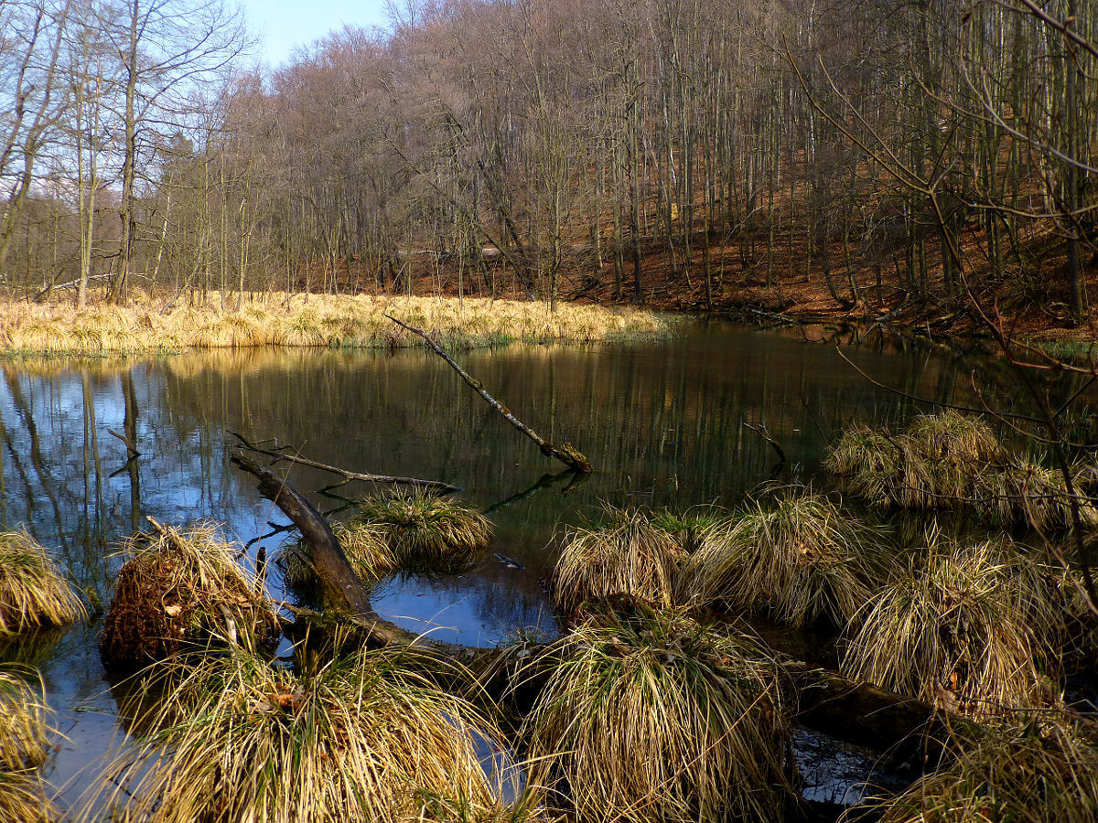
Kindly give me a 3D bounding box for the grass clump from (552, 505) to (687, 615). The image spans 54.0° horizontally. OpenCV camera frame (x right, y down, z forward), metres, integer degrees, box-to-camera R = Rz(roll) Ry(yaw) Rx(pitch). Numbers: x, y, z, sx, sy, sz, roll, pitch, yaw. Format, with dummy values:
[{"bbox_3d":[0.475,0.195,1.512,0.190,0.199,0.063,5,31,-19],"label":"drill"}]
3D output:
[{"bbox_3d":[0.407,0.815,6.290,0.790,0.547,0.750,1,8,4],"label":"grass clump"}]

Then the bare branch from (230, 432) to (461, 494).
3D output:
[{"bbox_3d":[-1.740,0.427,9.127,2.000,0.540,0.400,0,8,-1],"label":"bare branch"}]

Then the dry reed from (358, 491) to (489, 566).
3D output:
[{"bbox_3d":[-0.869,0.741,7.472,0.958,0.367,0.910,-1,8,-7],"label":"dry reed"}]

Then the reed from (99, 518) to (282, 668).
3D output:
[{"bbox_3d":[-1.835,0.871,5.518,0.873,0.649,0.830,-3,8,-19],"label":"reed"}]

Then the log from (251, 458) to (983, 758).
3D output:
[{"bbox_3d":[0.050,0.804,5.019,3.650,0.930,0.500,3,9,24],"label":"log"}]

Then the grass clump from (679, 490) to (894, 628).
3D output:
[{"bbox_3d":[1.358,0.773,6.236,1.202,0.644,1.142,2,8,12],"label":"grass clump"}]

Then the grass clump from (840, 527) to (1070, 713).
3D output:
[{"bbox_3d":[1.827,0.911,4.921,0.958,0.735,0.911,3,9,21],"label":"grass clump"}]

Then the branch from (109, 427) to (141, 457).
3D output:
[{"bbox_3d":[-4.330,0.300,10.947,0.360,0.280,0.170,0,8,-3],"label":"branch"}]

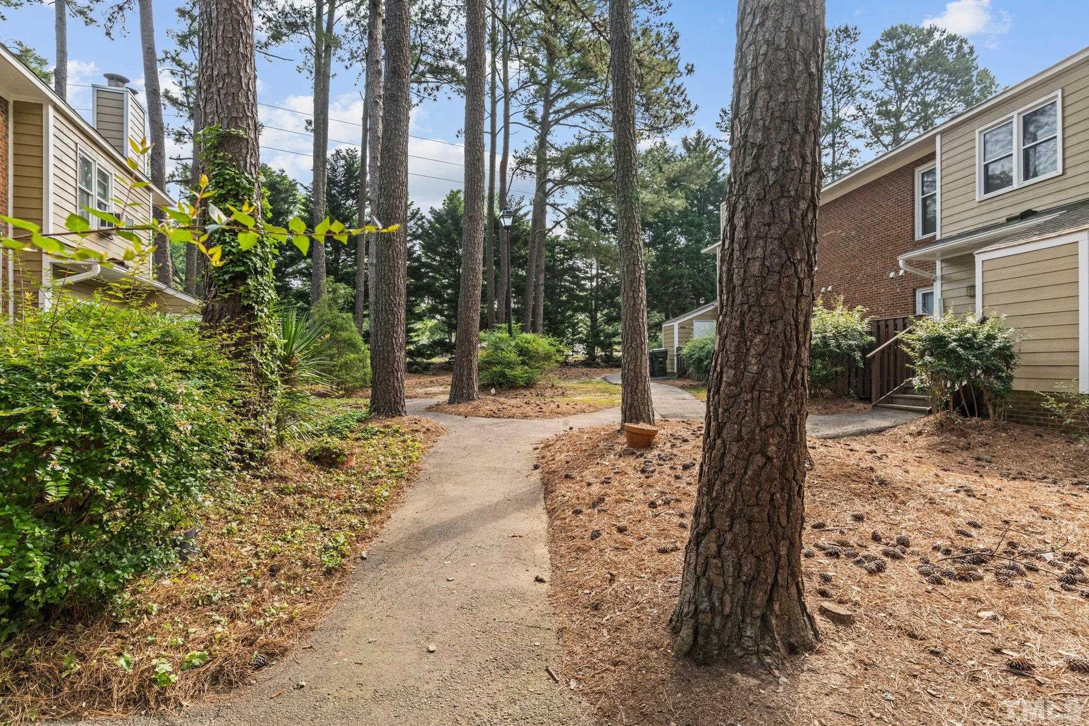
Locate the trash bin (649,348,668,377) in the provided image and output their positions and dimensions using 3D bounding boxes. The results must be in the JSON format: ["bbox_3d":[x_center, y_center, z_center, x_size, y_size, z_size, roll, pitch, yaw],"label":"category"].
[{"bbox_3d":[4.513,-0.004,22.500,0.650,1.125,0.780,0,0,0],"label":"trash bin"}]

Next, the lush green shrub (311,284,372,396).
[{"bbox_3d":[-5.026,-0.617,14.000,1.900,2.664,1.800,0,0,0],"label":"lush green shrub"}]

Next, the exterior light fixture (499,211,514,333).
[{"bbox_3d":[-0.983,-1.848,16.000,0.410,4.929,0.410,0,0,0],"label":"exterior light fixture"}]

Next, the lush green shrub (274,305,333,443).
[{"bbox_3d":[-3.470,0.136,7.800,1.200,1.821,1.200,0,0,0],"label":"lush green shrub"}]

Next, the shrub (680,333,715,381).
[{"bbox_3d":[5.650,-0.225,20.800,1.600,1.706,1.500,0,0,0],"label":"shrub"}]

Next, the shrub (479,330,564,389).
[{"bbox_3d":[-0.841,-0.143,16.000,2.750,1.610,2.400,0,0,0],"label":"shrub"}]

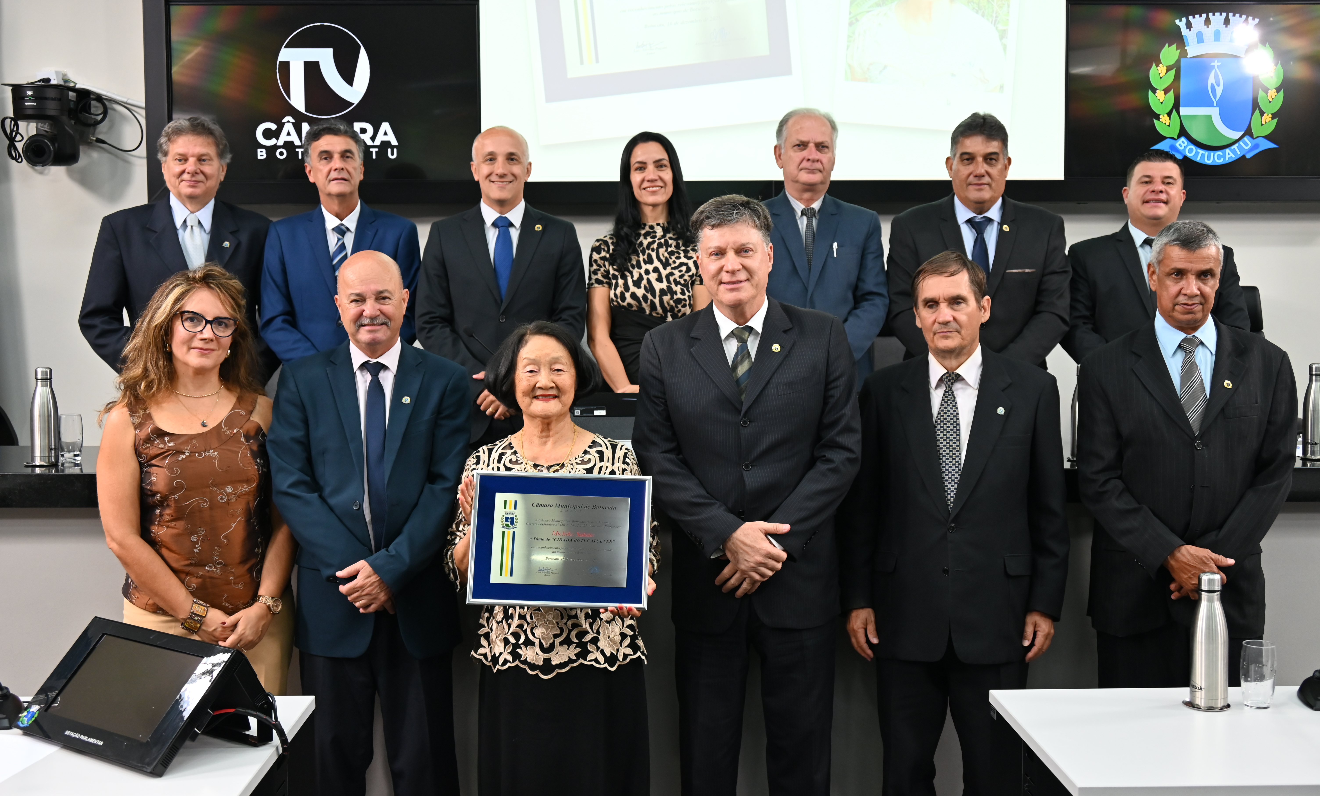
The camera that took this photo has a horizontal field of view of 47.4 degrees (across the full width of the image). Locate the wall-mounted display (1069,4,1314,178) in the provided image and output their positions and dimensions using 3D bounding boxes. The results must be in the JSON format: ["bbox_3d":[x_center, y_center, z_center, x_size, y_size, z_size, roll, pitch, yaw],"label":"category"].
[{"bbox_3d":[1.989,-1.101,5.408,1.100,0.635,0.070,0,4,-2],"label":"wall-mounted display"}]

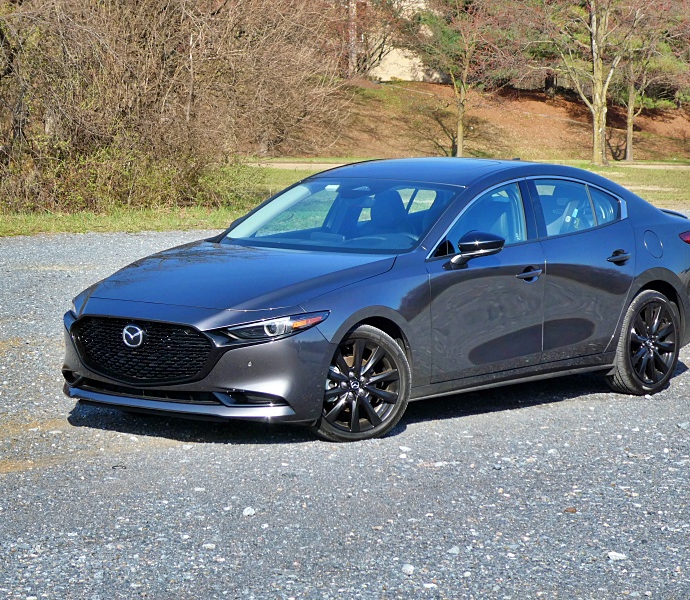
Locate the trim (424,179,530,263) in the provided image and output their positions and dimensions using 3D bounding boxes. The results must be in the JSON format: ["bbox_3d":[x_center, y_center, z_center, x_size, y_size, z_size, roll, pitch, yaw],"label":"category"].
[{"bbox_3d":[0.758,-0.475,13.003,0.144,0.447,1.150,-8,-2,42],"label":"trim"}]

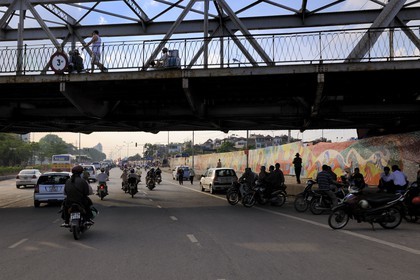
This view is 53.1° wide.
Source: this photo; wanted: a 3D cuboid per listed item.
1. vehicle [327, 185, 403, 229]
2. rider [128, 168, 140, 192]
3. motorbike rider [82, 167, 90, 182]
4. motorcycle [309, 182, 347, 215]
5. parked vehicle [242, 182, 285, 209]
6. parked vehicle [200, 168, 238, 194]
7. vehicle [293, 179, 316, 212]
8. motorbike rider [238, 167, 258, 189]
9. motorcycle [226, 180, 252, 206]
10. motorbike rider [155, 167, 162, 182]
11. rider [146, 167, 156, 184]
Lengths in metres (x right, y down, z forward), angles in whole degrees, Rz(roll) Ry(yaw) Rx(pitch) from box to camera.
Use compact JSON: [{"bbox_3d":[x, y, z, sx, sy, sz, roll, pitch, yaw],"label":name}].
[{"bbox_3d":[4.043,1.760,10.850,1.900,1.080,0.680,0,-4,-1],"label":"vehicle"},{"bbox_3d":[-4.063,2.190,22.600,0.600,1.250,0.750,1,-4,-12],"label":"rider"},{"bbox_3d":[-8.086,2.455,27.500,0.600,1.270,0.750,1,-4,-12],"label":"motorbike rider"},{"bbox_3d":[4.112,1.975,14.229,1.880,1.050,0.680,2,-4,-27],"label":"motorcycle"},{"bbox_3d":[2.134,2.112,16.480,1.920,1.060,0.720,1,-4,-21],"label":"parked vehicle"},{"bbox_3d":[0.611,2.488,25.859,1.660,1.490,3.750,1,-4,-13],"label":"parked vehicle"},{"bbox_3d":[3.690,2.005,14.943,1.880,1.080,0.680,2,-4,-34],"label":"vehicle"},{"bbox_3d":[1.604,1.845,17.418,0.820,1.370,0.620,1,-4,-12],"label":"motorbike rider"},{"bbox_3d":[1.583,2.217,17.500,1.850,1.060,0.680,1,-4,-21],"label":"motorcycle"},{"bbox_3d":[-4.739,3.224,38.800,0.600,1.280,0.750,1,-4,-12],"label":"motorbike rider"},{"bbox_3d":[-4.151,2.647,29.800,0.600,1.270,0.750,1,-4,-12],"label":"rider"}]

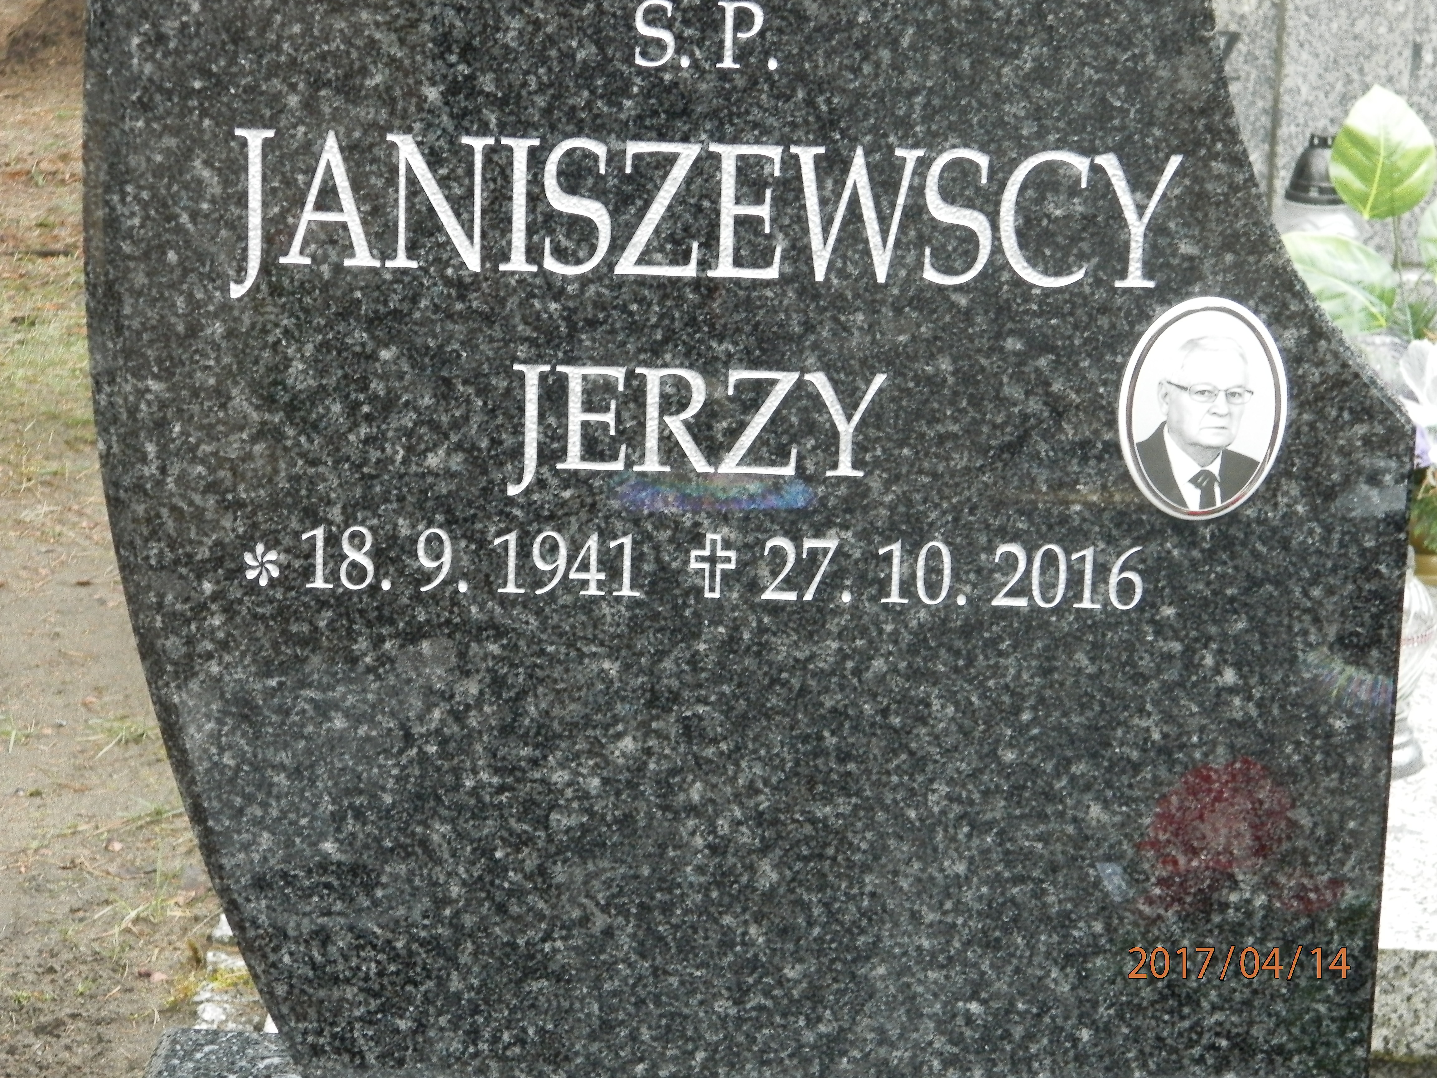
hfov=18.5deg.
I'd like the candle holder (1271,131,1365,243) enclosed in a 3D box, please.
[{"bbox_3d":[0.640,-0.305,4.724,0.098,0.260,0.098,1,15,-1],"label":"candle holder"}]

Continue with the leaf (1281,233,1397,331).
[{"bbox_3d":[0.596,-0.250,4.325,0.140,0.100,0.030,32,-11,0],"label":"leaf"}]

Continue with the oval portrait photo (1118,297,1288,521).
[{"bbox_3d":[0.316,-0.084,2.866,0.110,0.150,0.010,1,15,-1],"label":"oval portrait photo"}]

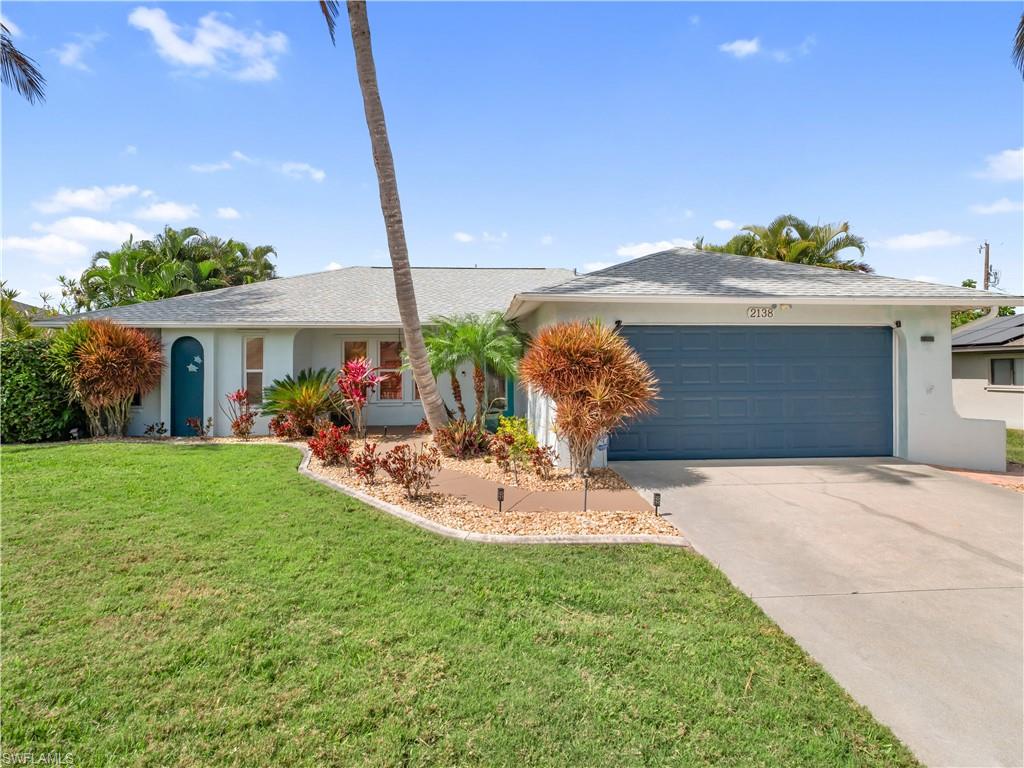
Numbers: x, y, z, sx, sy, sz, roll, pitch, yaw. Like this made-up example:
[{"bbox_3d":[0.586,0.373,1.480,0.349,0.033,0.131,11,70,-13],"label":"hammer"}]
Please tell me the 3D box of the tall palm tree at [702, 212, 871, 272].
[{"bbox_3d":[9.200,-2.270,18.000,5.200,6.900,4.900,0,0,0],"label":"tall palm tree"}]

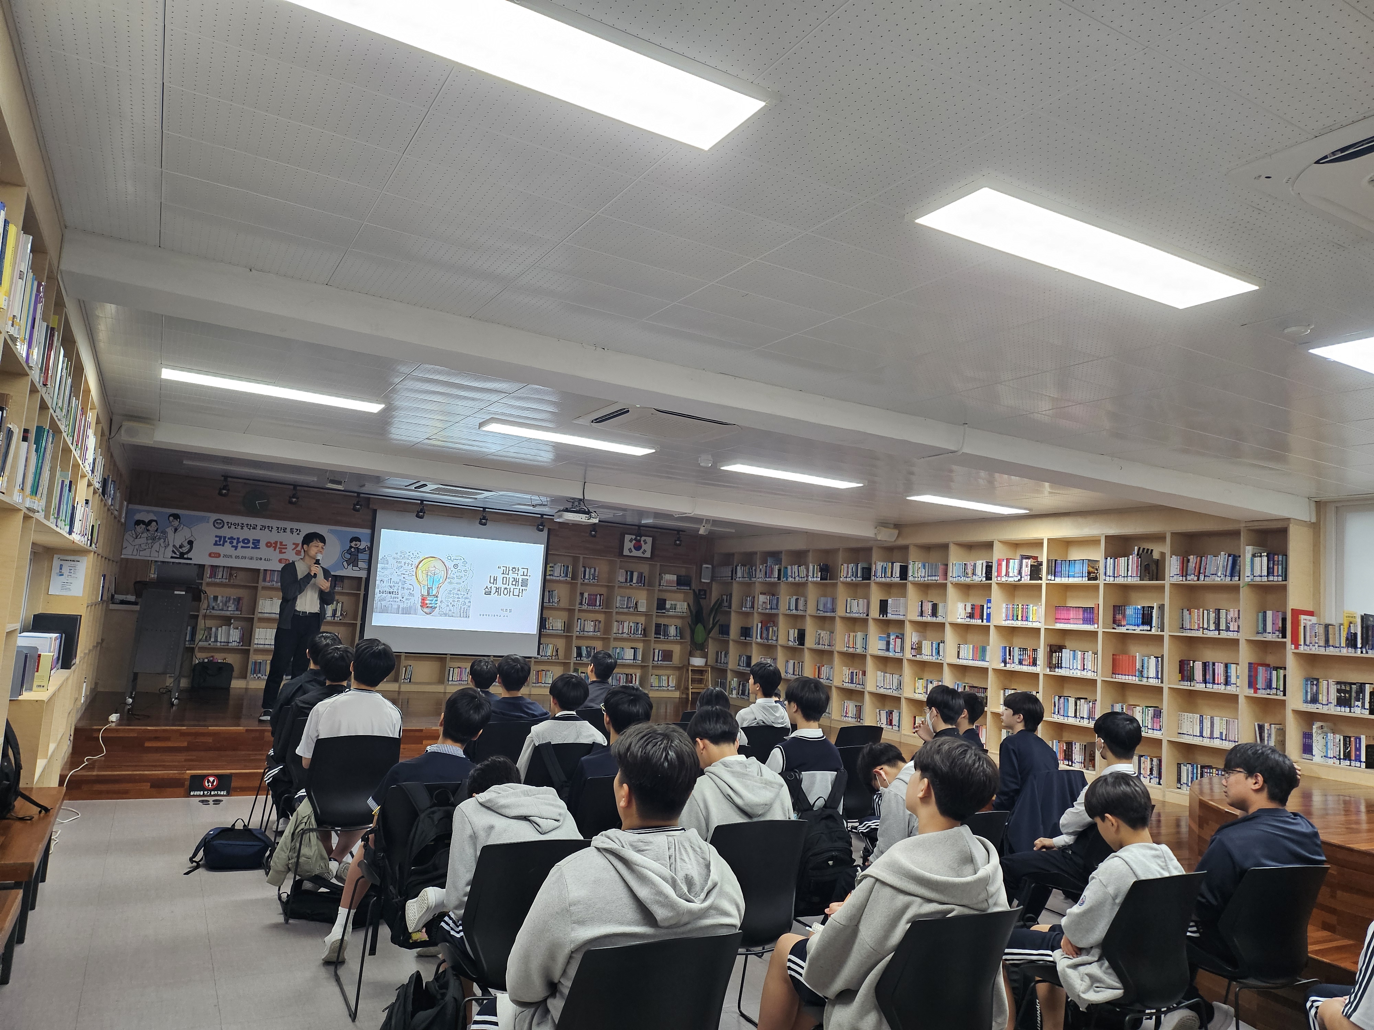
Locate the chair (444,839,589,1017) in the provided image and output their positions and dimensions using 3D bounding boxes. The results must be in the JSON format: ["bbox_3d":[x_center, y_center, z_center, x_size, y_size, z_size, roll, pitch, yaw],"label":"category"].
[{"bbox_3d":[-0.557,1.370,2.937,0.500,0.820,0.530,7,-7,-29],"label":"chair"}]

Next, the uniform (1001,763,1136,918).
[{"bbox_3d":[1.887,1.661,4.695,0.560,0.900,0.640,9,-8,-38],"label":"uniform"}]

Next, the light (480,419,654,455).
[{"bbox_3d":[-0.819,-0.555,6.846,1.270,0.045,0.295,7,-7,-28],"label":"light"}]

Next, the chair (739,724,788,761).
[{"bbox_3d":[0.400,1.904,6.683,0.500,0.860,0.560,7,-7,-29],"label":"chair"}]

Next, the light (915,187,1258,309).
[{"bbox_3d":[1.283,-0.816,2.966,1.270,0.045,0.295,7,-7,-28],"label":"light"}]

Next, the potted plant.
[{"bbox_3d":[0.265,1.621,13.597,0.500,1.060,0.460,4,-6,0],"label":"potted plant"}]

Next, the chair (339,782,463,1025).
[{"bbox_3d":[-1.124,1.508,3.947,0.500,0.860,0.560,7,-7,-29],"label":"chair"}]

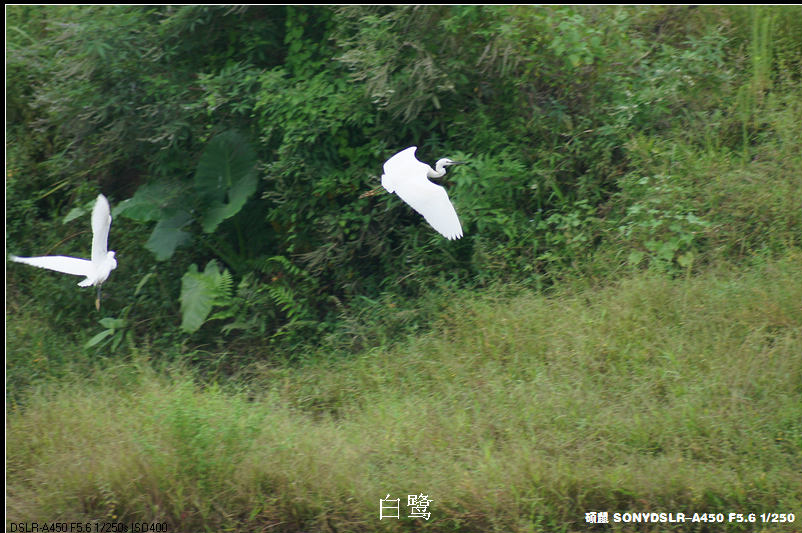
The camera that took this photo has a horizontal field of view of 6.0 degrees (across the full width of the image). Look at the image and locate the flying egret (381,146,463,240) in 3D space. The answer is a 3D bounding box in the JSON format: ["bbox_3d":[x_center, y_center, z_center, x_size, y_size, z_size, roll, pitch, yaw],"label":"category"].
[{"bbox_3d":[0.060,-0.467,42.539,0.580,0.300,0.820,-16,40,-6],"label":"flying egret"}]

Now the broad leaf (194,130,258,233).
[{"bbox_3d":[-1.054,-0.513,46.500,0.370,0.600,0.130,6,6,1],"label":"broad leaf"}]

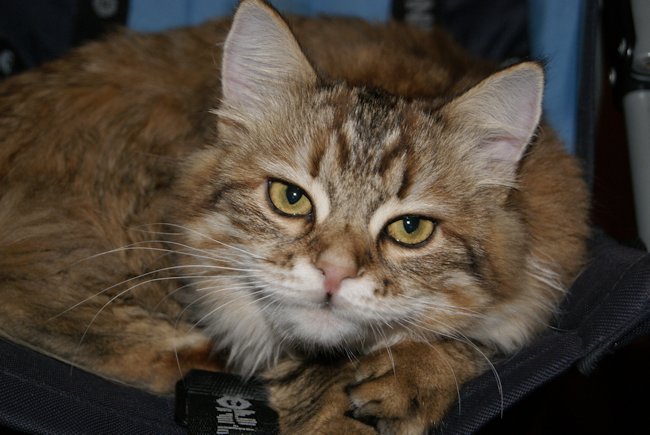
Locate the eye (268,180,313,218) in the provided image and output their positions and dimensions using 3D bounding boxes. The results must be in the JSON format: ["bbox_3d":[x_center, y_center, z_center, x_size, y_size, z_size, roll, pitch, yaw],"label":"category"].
[{"bbox_3d":[-0.013,-0.007,0.562,0.018,0.013,0.012,16,9,5],"label":"eye"}]

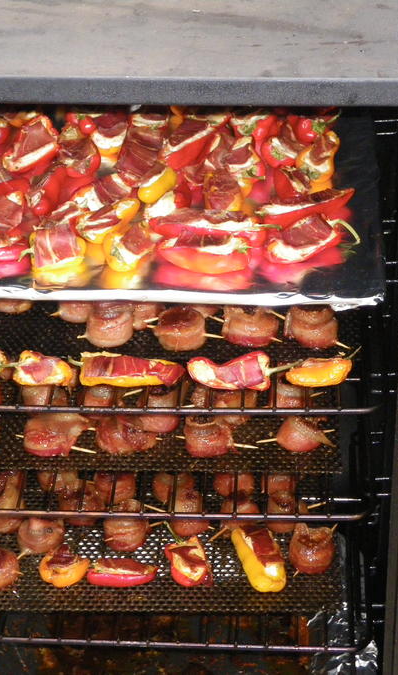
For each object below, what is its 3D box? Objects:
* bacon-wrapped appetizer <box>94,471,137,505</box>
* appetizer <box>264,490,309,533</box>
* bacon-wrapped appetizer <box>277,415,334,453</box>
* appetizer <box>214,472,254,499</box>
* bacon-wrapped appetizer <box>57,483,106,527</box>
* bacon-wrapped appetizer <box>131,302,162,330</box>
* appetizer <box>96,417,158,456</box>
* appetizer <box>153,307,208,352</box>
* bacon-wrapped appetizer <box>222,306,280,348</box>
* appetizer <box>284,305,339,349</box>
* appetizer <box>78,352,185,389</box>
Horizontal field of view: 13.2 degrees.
[{"bbox_3d":[-0.072,0.126,1.490,0.037,0.031,0.033,1,32,3],"label":"bacon-wrapped appetizer"},{"bbox_3d":[0.075,0.148,1.451,0.036,0.030,0.033,1,32,3],"label":"appetizer"},{"bbox_3d":[0.080,0.073,1.303,0.043,0.034,0.036,1,33,3],"label":"bacon-wrapped appetizer"},{"bbox_3d":[0.032,0.126,1.516,0.036,0.030,0.036,1,32,3],"label":"appetizer"},{"bbox_3d":[-0.102,0.145,1.488,0.040,0.030,0.038,1,32,3],"label":"bacon-wrapped appetizer"},{"bbox_3d":[-0.037,-0.021,1.334,0.032,0.028,0.033,1,32,3],"label":"bacon-wrapped appetizer"},{"bbox_3d":[-0.055,0.074,1.305,0.048,0.034,0.038,1,33,3],"label":"appetizer"},{"bbox_3d":[-0.014,-0.006,1.308,0.040,0.028,0.038,1,32,3],"label":"appetizer"},{"bbox_3d":[0.040,-0.009,1.314,0.042,0.025,0.040,1,32,3],"label":"bacon-wrapped appetizer"},{"bbox_3d":[0.082,-0.009,1.255,0.042,0.034,0.036,1,33,3],"label":"appetizer"},{"bbox_3d":[-0.048,0.023,1.218,0.077,0.024,0.034,1,33,3],"label":"appetizer"}]

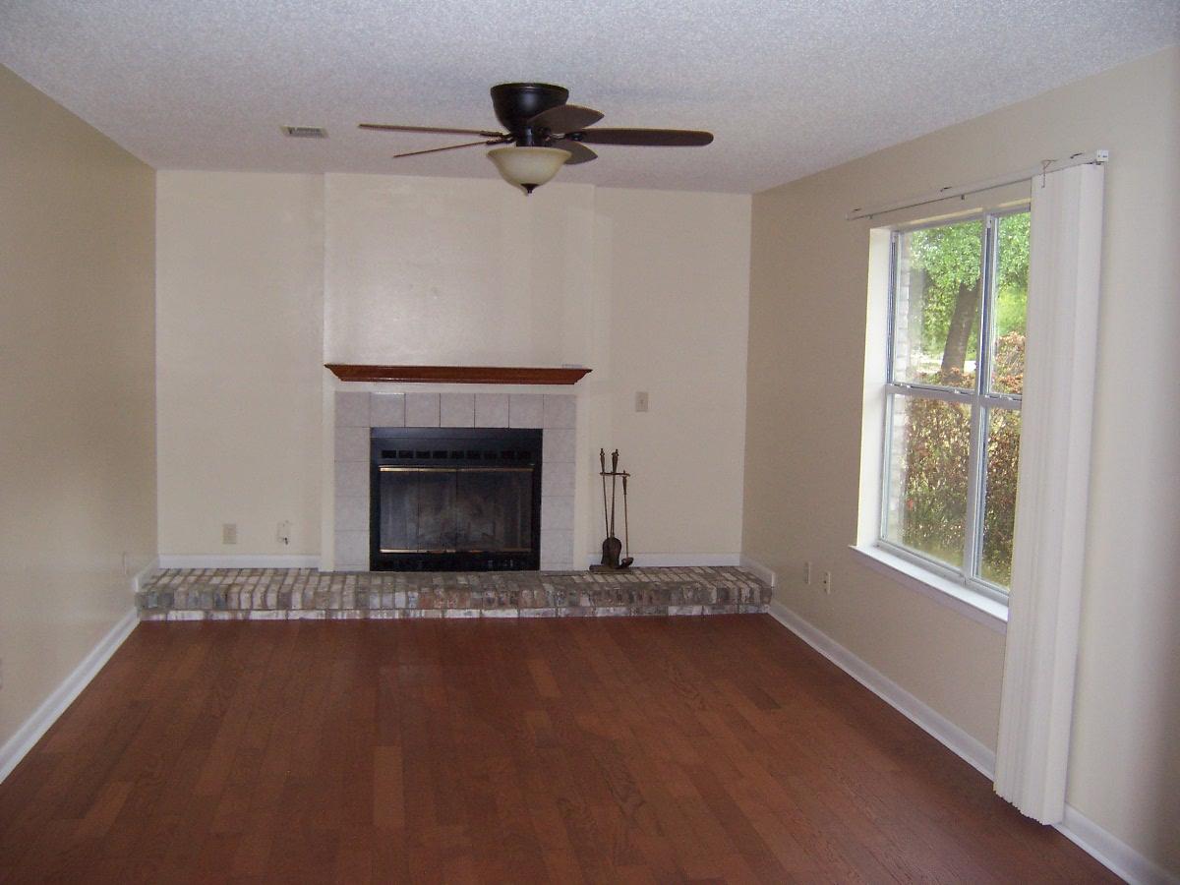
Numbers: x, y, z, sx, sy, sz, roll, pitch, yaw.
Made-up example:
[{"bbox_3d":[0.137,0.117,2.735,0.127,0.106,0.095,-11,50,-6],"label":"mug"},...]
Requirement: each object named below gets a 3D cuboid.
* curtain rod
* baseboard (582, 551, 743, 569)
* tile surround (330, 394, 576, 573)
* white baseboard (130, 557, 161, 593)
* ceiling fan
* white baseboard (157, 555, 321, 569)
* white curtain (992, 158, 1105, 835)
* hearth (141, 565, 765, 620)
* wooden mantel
[{"bbox_3d":[1.386,-0.965,4.343,0.050,0.043,1.960,0,6,-10],"label":"curtain rod"},{"bbox_3d":[0.451,0.728,6.926,0.996,0.085,0.016,0,6,-10],"label":"baseboard"},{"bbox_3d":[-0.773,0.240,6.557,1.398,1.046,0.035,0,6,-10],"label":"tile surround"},{"bbox_3d":[-2.391,0.707,6.118,0.016,0.084,0.625,0,6,-10],"label":"white baseboard"},{"bbox_3d":[-0.217,-1.060,3.993,1.267,0.356,1.267,0,6,-10],"label":"ceiling fan"},{"bbox_3d":[-2.004,0.691,6.495,0.908,0.083,0.016,0,6,-10],"label":"white baseboard"},{"bbox_3d":[1.486,0.183,3.658,0.085,2.092,0.307,0,6,-10],"label":"white curtain"},{"bbox_3d":[-0.709,0.854,6.447,3.445,0.154,0.585,0,6,-10],"label":"hearth"},{"bbox_3d":[-0.738,-0.384,6.440,1.520,0.086,0.139,0,6,-10],"label":"wooden mantel"}]

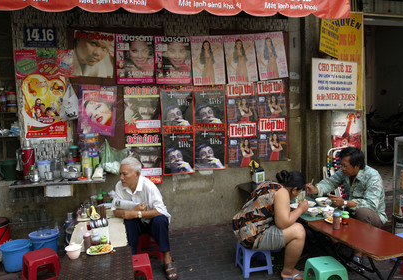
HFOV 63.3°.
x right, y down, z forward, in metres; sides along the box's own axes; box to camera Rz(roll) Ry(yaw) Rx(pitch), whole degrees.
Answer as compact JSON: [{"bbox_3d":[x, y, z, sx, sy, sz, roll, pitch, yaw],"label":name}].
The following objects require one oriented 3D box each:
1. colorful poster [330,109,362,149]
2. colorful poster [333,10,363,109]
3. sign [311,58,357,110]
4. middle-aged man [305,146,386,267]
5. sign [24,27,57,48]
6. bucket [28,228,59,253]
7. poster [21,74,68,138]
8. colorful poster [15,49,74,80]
[{"bbox_3d":[1.955,-0.129,4.385,0.469,0.505,0.010,-3,5,-17],"label":"colorful poster"},{"bbox_3d":[1.917,-1.033,4.311,0.511,1.286,0.030,-3,5,-17],"label":"colorful poster"},{"bbox_3d":[1.708,-0.697,4.169,0.728,0.631,0.025,-3,3,-22],"label":"sign"},{"bbox_3d":[1.275,0.530,2.859,0.680,1.040,0.570,-5,4,-44],"label":"middle-aged man"},{"bbox_3d":[-1.643,-1.048,3.345,0.298,0.199,0.015,-3,5,-15],"label":"sign"},{"bbox_3d":[-1.478,1.014,3.085,0.287,0.250,0.287,-2,3,0],"label":"bucket"},{"bbox_3d":[-1.685,-0.356,3.538,0.441,0.702,0.020,-1,3,-11],"label":"poster"},{"bbox_3d":[-1.586,-0.781,3.379,0.590,0.287,0.010,-2,4,-15],"label":"colorful poster"}]

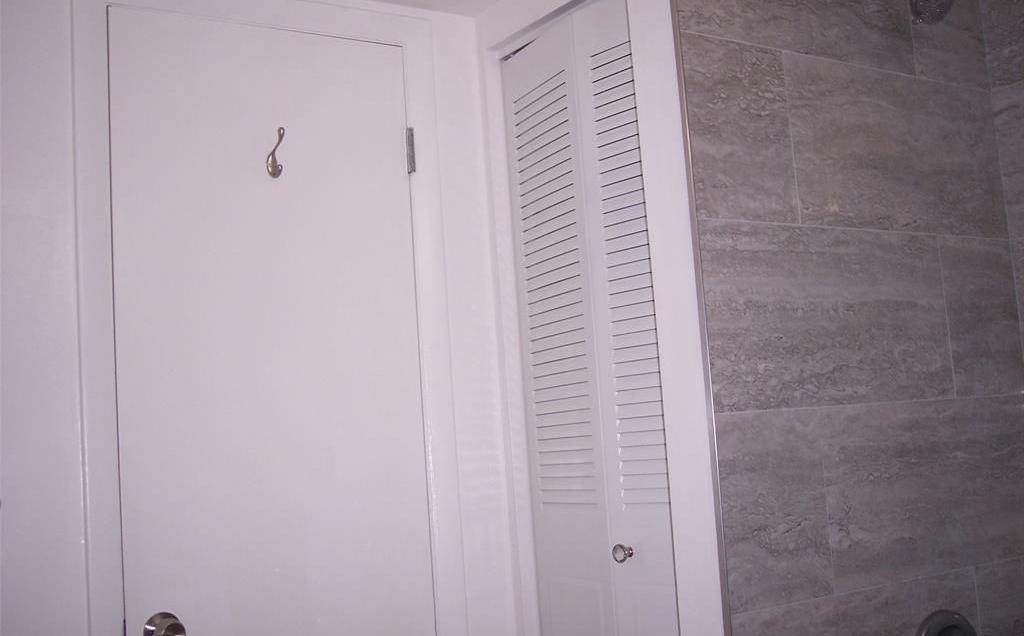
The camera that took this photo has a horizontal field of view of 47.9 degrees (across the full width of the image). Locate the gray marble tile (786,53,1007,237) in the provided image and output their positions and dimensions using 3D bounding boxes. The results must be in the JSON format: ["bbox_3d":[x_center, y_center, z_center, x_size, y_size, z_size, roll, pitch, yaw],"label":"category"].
[{"bbox_3d":[0.724,-0.305,2.141,0.602,0.302,0.012,0,-8,-34],"label":"gray marble tile"}]

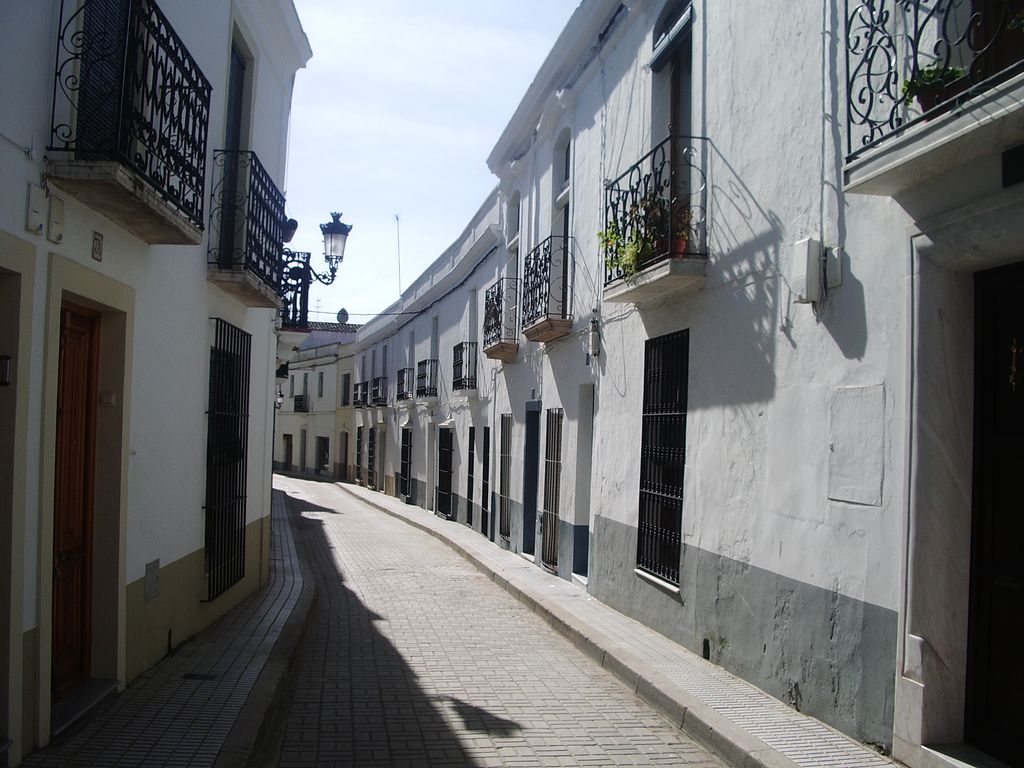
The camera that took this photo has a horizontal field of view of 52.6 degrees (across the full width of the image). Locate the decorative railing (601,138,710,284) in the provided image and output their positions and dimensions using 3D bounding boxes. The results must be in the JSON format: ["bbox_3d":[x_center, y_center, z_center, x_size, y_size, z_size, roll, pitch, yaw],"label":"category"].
[{"bbox_3d":[1.238,-1.446,9.241,0.330,1.000,1.920,2,-3,-10],"label":"decorative railing"}]

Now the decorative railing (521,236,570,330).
[{"bbox_3d":[0.465,-1.285,13.529,0.310,1.000,1.710,2,-3,-10],"label":"decorative railing"}]

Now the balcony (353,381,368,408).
[{"bbox_3d":[-6.146,0.381,42.293,0.320,0.910,1.500,3,-3,-16],"label":"balcony"}]

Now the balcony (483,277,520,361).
[{"bbox_3d":[-0.185,-1.008,16.862,0.330,1.210,1.700,2,-2,-10],"label":"balcony"}]

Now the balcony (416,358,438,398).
[{"bbox_3d":[-2.242,-0.105,27.381,0.300,0.990,1.620,2,-2,-13],"label":"balcony"}]

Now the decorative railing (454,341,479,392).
[{"bbox_3d":[-1.007,-0.339,21.901,0.300,0.990,1.420,2,-2,-10],"label":"decorative railing"}]

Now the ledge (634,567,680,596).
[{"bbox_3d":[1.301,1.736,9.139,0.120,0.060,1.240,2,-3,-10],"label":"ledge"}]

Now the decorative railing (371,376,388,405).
[{"bbox_3d":[-4.856,0.309,38.113,0.310,1.010,1.750,2,-2,-16],"label":"decorative railing"}]

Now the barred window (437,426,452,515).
[{"bbox_3d":[-1.483,1.956,23.016,0.110,1.914,1.140,2,-3,-14],"label":"barred window"}]

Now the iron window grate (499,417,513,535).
[{"bbox_3d":[-0.108,1.494,16.857,0.070,2.020,0.980,2,-3,-10],"label":"iron window grate"}]

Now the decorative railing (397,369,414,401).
[{"bbox_3d":[-3.238,0.012,31.472,0.300,0.930,1.400,2,-3,-13],"label":"decorative railing"}]

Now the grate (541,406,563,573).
[{"bbox_3d":[0.512,1.352,13.445,0.070,2.050,0.970,2,-3,-10],"label":"grate"}]

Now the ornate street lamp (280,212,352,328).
[{"bbox_3d":[-2.700,-1.568,14.300,0.930,1.520,0.460,2,-3,-6],"label":"ornate street lamp"}]

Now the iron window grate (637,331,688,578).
[{"bbox_3d":[1.330,0.634,9.184,0.080,2.130,1.200,2,-2,-9],"label":"iron window grate"}]

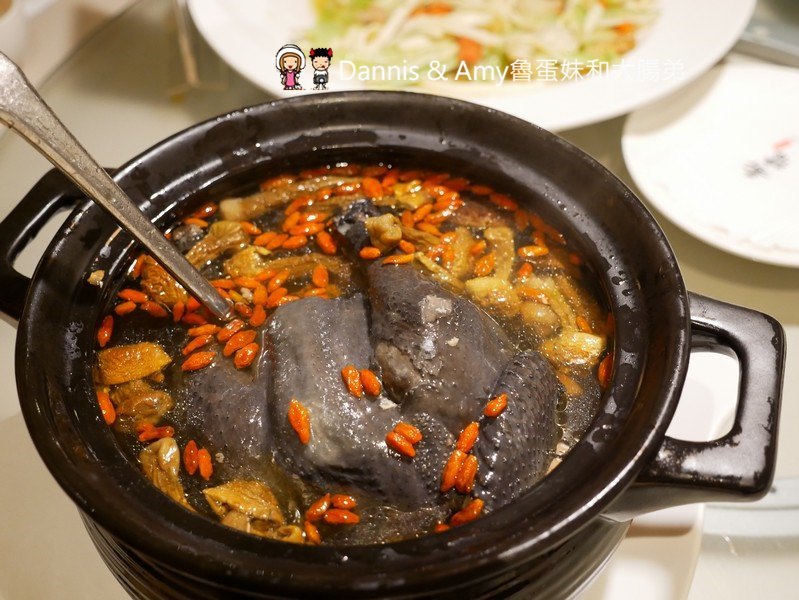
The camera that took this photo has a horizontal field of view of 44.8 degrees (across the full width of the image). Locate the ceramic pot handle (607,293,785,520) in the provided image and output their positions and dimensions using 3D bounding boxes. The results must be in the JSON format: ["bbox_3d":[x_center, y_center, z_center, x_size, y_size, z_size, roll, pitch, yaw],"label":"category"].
[{"bbox_3d":[0.104,0.033,0.334,0.050,0.019,0.087,13,49,14],"label":"ceramic pot handle"}]

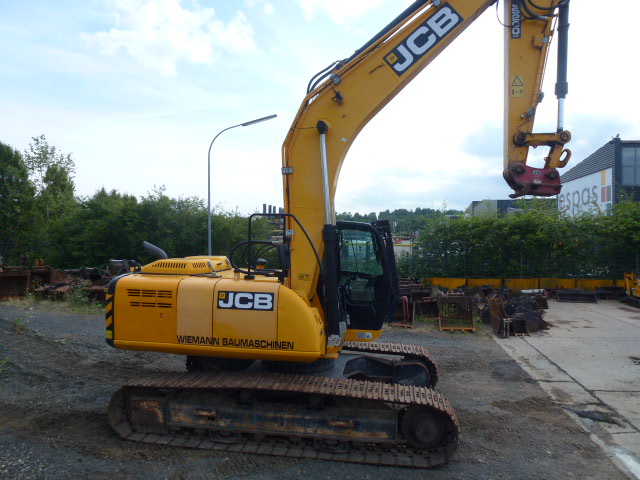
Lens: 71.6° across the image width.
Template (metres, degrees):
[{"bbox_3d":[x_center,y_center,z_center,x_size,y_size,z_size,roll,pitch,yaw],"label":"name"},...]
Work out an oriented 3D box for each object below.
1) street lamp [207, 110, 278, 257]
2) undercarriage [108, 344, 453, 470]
[{"bbox_3d":[-3.402,-1.533,19.531,3.150,8.000,0.320,0,1,8],"label":"street lamp"},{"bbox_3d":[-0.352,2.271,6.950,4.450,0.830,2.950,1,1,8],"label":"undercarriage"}]

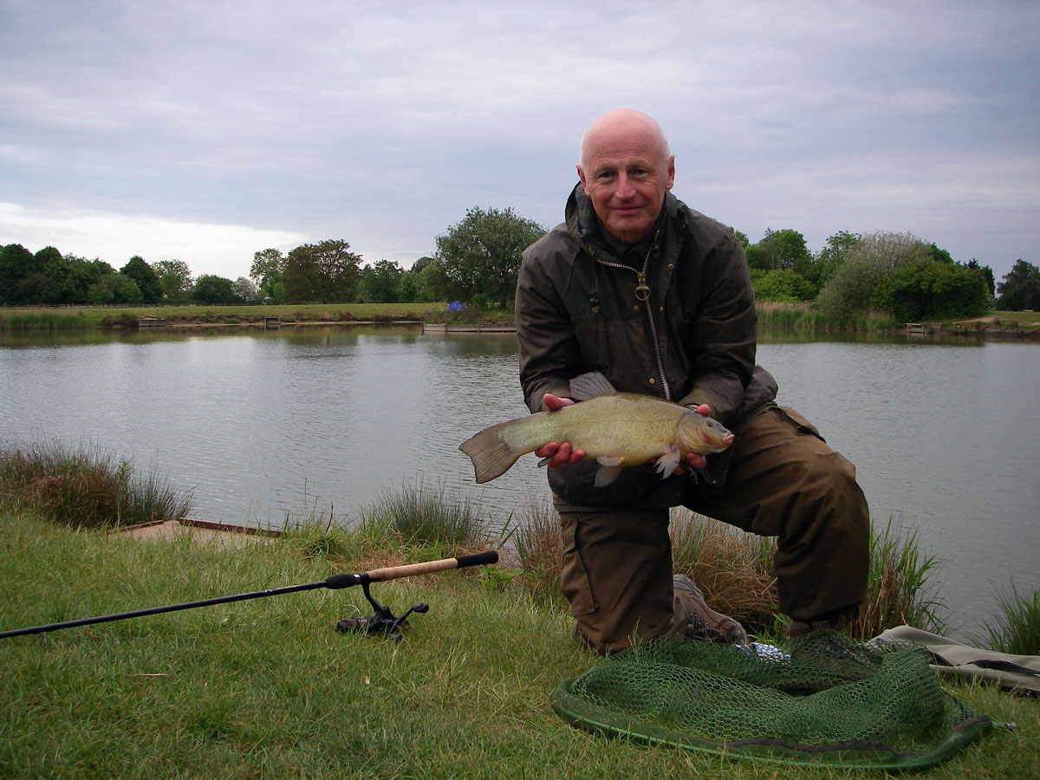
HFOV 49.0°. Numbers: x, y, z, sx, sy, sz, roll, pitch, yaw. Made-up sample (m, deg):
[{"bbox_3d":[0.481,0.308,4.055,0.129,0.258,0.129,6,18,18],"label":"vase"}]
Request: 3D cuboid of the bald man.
[{"bbox_3d":[0.355,0.000,2.360,0.730,1.130,0.840,0,4,3],"label":"bald man"}]

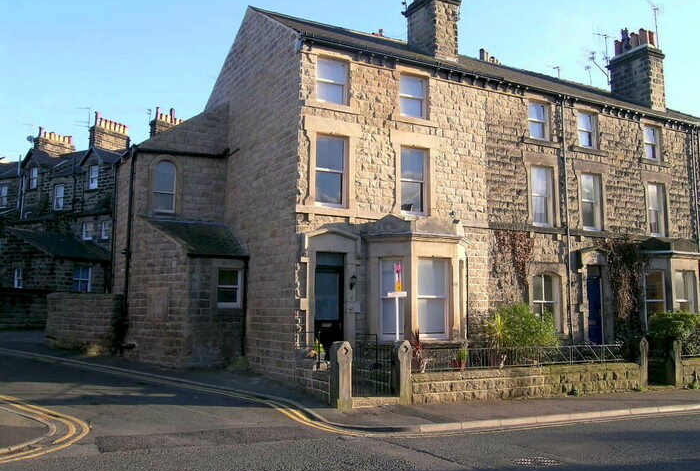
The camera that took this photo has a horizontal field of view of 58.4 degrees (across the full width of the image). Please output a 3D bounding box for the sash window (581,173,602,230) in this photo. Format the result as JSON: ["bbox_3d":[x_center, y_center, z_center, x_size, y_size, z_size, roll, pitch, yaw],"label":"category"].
[{"bbox_3d":[7.579,-1.033,19.890,0.915,1.829,0.130,4,-8,-27],"label":"sash window"}]

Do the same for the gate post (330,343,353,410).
[{"bbox_3d":[-0.174,2.804,12.661,0.315,1.335,0.355,4,-8,-26],"label":"gate post"}]

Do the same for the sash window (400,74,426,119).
[{"bbox_3d":[1.687,-3.668,16.976,0.913,1.137,0.132,4,-8,-26],"label":"sash window"}]

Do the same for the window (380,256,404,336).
[{"bbox_3d":[1.054,1.557,15.603,0.635,2.025,0.150,-3,-8,23],"label":"window"}]

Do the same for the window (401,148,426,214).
[{"bbox_3d":[1.713,-1.446,16.919,0.915,1.829,0.130,4,-8,-27],"label":"window"}]

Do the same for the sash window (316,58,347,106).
[{"bbox_3d":[-0.477,-3.844,15.905,0.903,1.157,0.132,4,-8,-26],"label":"sash window"}]

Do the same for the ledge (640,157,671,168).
[{"bbox_3d":[10.329,-2.477,21.344,1.481,0.165,0.220,4,-8,-27],"label":"ledge"}]

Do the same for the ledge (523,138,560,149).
[{"bbox_3d":[5.746,-2.738,18.751,1.462,0.152,0.203,4,-8,-26],"label":"ledge"}]

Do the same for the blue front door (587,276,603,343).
[{"bbox_3d":[7.508,2.339,19.470,0.860,2.150,0.080,4,-8,-27],"label":"blue front door"}]

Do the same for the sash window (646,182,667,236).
[{"bbox_3d":[10.335,-0.839,21.287,0.895,1.829,0.130,4,-8,-27],"label":"sash window"}]

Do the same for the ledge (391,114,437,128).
[{"bbox_3d":[1.731,-3.026,16.760,1.512,0.152,0.203,4,-8,-26],"label":"ledge"}]

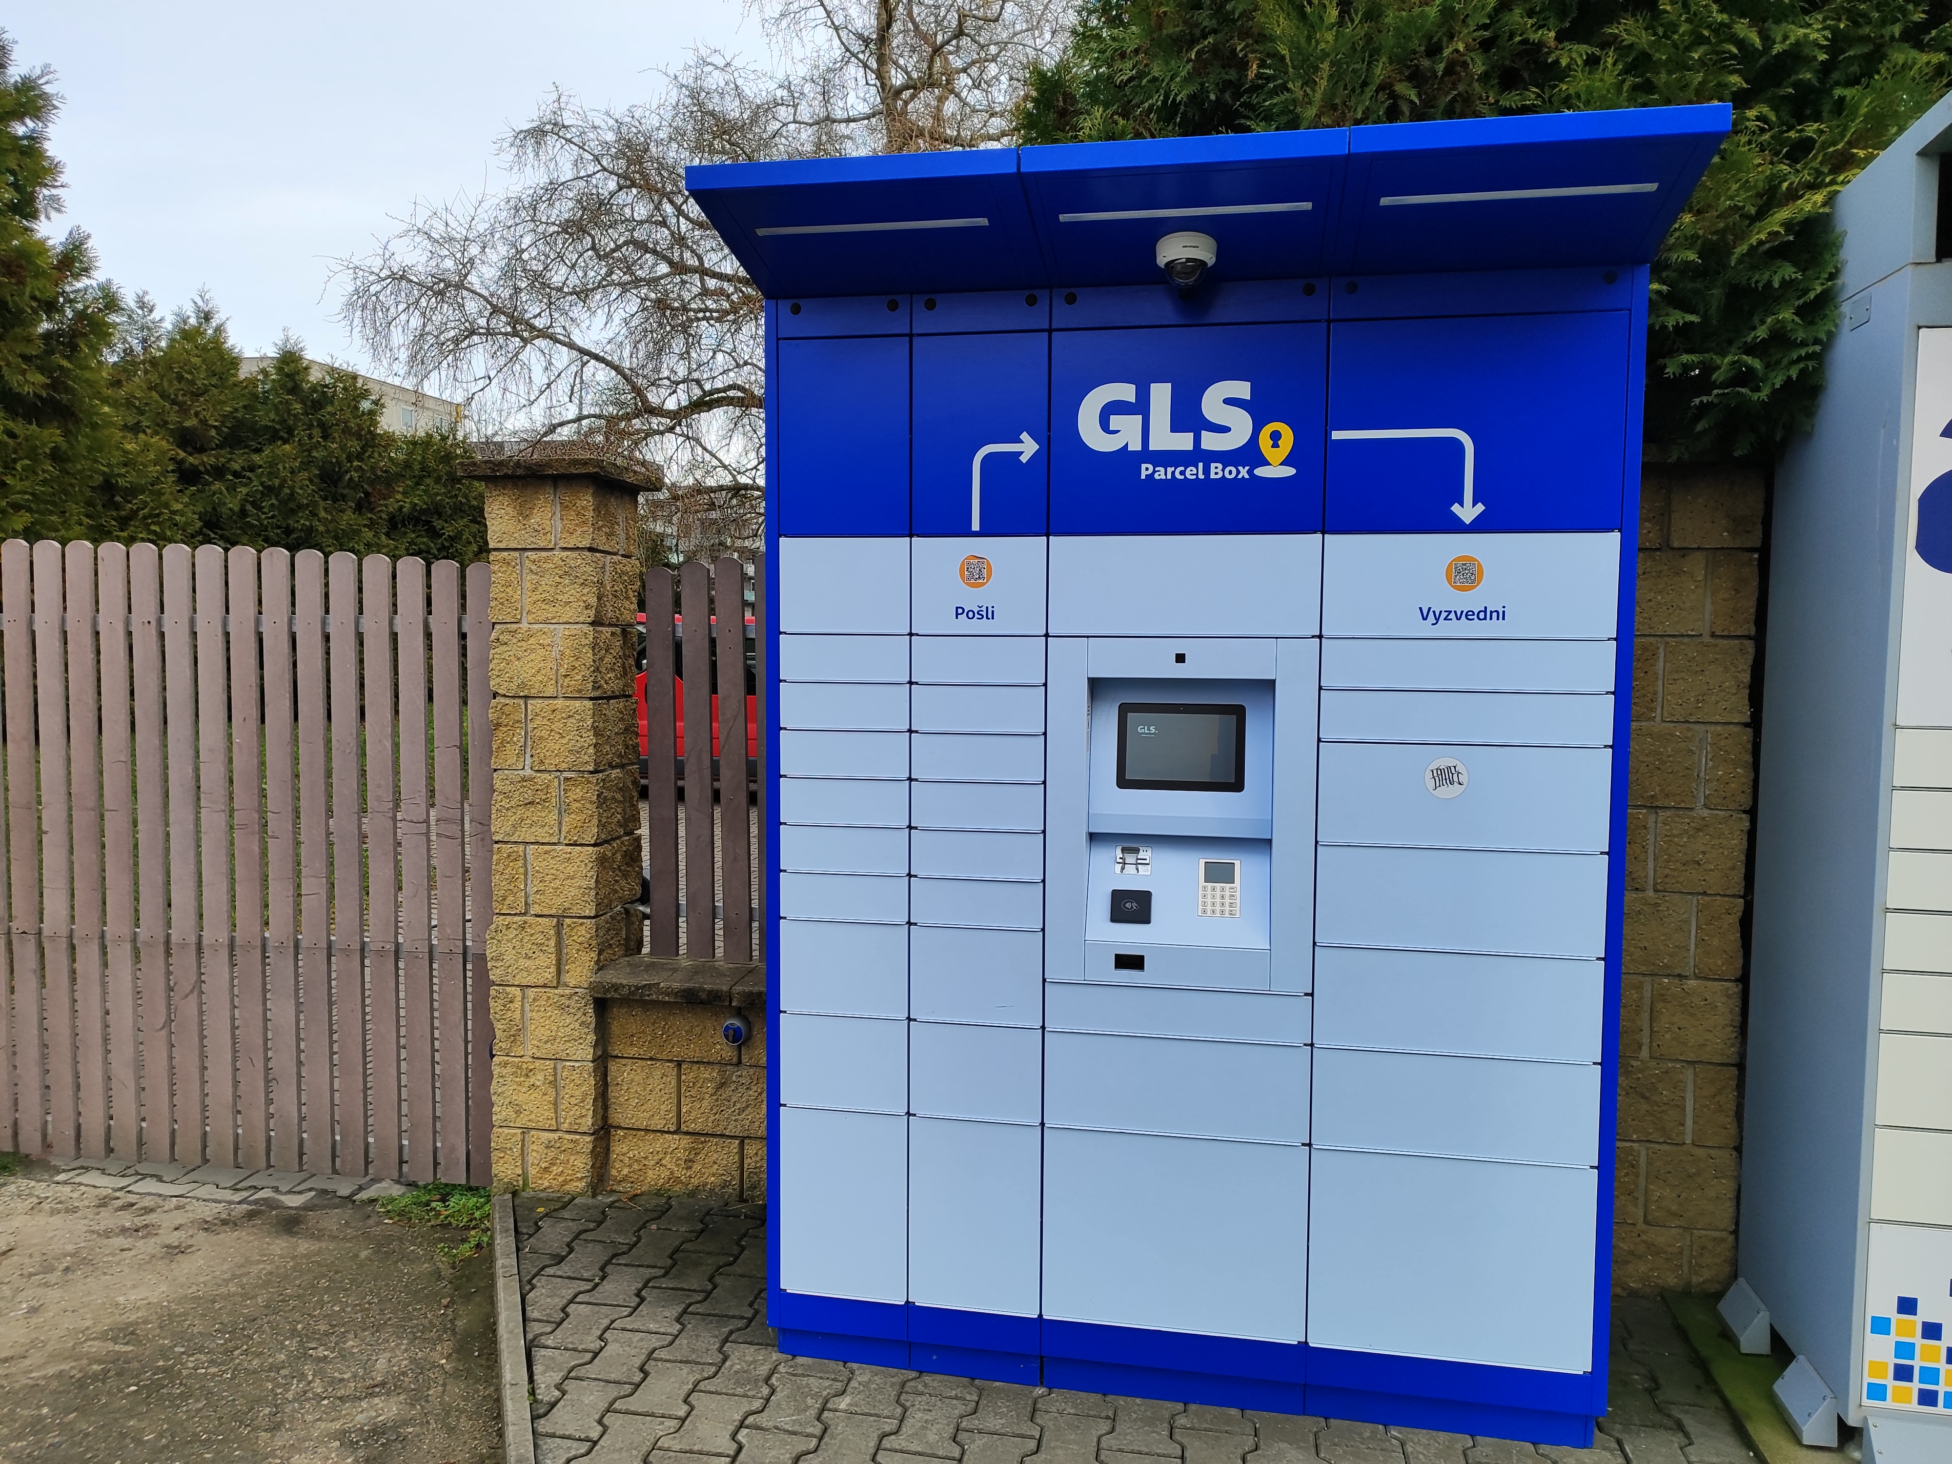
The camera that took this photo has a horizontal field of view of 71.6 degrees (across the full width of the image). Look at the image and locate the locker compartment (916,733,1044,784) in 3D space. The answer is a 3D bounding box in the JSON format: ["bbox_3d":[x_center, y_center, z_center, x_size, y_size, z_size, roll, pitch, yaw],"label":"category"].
[{"bbox_3d":[0.049,0.039,2.982,0.275,0.093,0.480,1,4,11],"label":"locker compartment"}]

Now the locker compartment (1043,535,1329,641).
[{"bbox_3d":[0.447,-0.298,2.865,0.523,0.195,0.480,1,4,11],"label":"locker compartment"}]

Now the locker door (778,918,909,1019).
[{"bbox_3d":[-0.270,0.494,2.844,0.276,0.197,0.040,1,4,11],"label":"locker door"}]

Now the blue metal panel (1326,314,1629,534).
[{"bbox_3d":[0.933,-0.575,2.546,0.525,0.395,0.045,1,4,11],"label":"blue metal panel"}]

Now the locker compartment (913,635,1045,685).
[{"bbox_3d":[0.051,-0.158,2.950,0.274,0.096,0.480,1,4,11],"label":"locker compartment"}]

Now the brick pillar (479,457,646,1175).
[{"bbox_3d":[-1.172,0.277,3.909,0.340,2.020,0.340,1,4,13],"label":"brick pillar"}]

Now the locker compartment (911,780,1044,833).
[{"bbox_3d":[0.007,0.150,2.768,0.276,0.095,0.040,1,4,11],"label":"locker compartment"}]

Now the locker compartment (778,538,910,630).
[{"bbox_3d":[-0.224,-0.313,3.013,0.273,0.193,0.480,1,4,11],"label":"locker compartment"}]

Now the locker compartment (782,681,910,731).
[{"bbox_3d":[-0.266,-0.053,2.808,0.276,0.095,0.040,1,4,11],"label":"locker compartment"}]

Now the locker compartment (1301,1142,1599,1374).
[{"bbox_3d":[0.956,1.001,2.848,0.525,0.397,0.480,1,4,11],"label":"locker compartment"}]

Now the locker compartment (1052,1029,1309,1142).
[{"bbox_3d":[0.444,0.695,2.946,0.526,0.195,0.480,1,4,11],"label":"locker compartment"}]

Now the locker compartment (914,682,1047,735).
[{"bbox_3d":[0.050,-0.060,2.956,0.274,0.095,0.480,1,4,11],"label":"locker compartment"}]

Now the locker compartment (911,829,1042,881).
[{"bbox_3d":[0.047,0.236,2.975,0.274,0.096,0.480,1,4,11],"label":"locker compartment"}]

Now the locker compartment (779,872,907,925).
[{"bbox_3d":[-0.228,0.331,3.053,0.273,0.094,0.480,1,4,11],"label":"locker compartment"}]

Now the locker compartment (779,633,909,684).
[{"bbox_3d":[-0.225,-0.165,3.022,0.273,0.093,0.480,1,4,11],"label":"locker compartment"}]

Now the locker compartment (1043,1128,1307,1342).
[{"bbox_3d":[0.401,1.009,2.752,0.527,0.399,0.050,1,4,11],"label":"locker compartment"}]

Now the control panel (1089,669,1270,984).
[{"bbox_3d":[0.413,0.194,2.737,0.364,0.609,0.130,1,4,11],"label":"control panel"}]

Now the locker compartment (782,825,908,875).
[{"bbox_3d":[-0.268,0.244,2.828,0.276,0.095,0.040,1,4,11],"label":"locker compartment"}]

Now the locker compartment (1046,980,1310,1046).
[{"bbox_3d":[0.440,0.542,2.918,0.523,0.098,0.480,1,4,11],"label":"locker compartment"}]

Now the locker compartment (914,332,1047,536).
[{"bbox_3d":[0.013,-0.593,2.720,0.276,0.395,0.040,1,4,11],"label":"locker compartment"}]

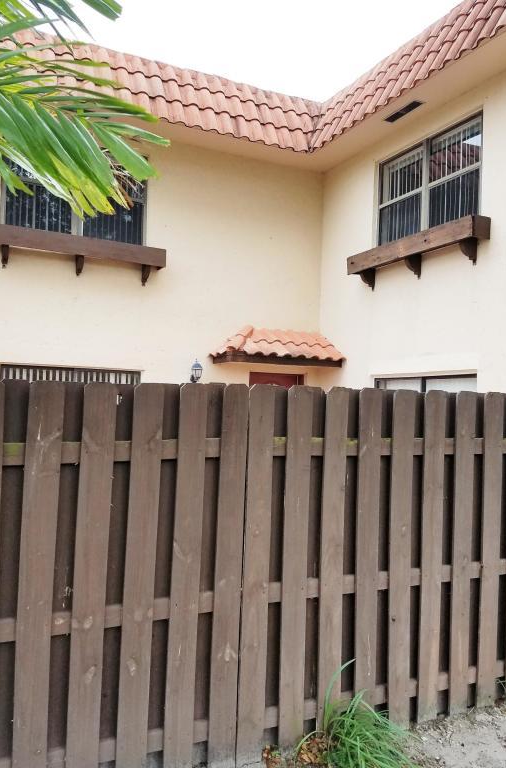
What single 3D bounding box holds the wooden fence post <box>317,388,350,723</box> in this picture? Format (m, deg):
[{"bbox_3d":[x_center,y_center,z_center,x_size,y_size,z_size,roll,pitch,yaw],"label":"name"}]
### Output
[{"bbox_3d":[0.390,0.877,2.866,0.132,1.711,0.020,2,-1,-23],"label":"wooden fence post"}]

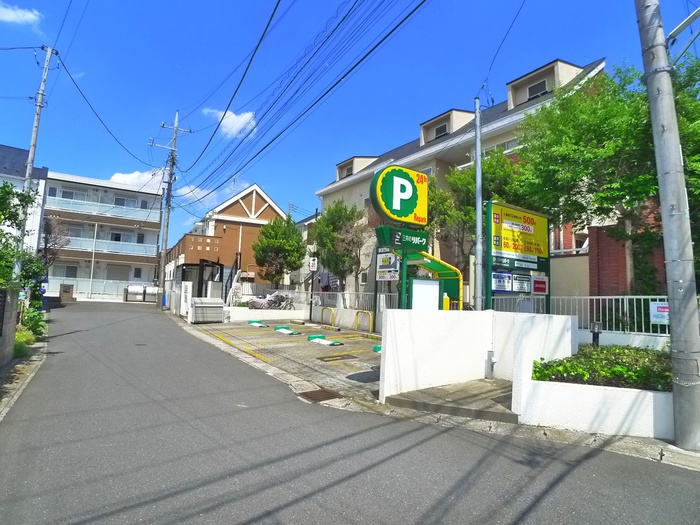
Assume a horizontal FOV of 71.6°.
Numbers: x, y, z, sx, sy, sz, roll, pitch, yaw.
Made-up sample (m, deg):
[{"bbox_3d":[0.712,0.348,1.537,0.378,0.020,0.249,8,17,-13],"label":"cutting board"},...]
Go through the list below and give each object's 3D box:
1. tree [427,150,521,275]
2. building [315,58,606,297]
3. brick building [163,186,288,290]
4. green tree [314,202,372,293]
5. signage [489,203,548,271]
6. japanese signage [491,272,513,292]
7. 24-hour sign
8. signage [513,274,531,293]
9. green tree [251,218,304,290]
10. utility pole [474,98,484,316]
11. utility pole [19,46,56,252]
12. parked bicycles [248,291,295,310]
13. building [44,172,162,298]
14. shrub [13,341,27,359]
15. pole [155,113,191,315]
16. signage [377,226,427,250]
[{"bbox_3d":[3.632,-0.540,14.292,2.800,5.555,2.900,6,-8,-31],"label":"tree"},{"bbox_3d":[4.690,-1.233,21.691,6.000,8.880,15.211,6,-8,-31],"label":"building"},{"bbox_3d":[-7.568,-0.670,30.879,7.100,8.000,7.000,6,-8,-32],"label":"brick building"},{"bbox_3d":[-0.267,-0.119,19.794,2.200,4.890,2.200,2,-4,0],"label":"green tree"},{"bbox_3d":[3.407,-0.446,9.817,1.989,1.188,0.130,7,-8,-36],"label":"signage"},{"bbox_3d":[2.877,0.389,9.168,0.600,0.365,0.040,5,-5,-36],"label":"japanese signage"},{"bbox_3d":[0.874,-1.138,7.968,1.163,0.921,0.200,7,-8,-36],"label":"24-hour sign"},{"bbox_3d":[3.390,0.428,9.541,0.607,0.353,0.040,5,-5,-36],"label":"signage"},{"bbox_3d":[-3.594,-0.111,24.256,2.600,4.364,2.600,6,-8,-32],"label":"green tree"},{"bbox_3d":[2.545,-0.643,9.518,0.140,5.400,0.140,2,-4,0],"label":"utility pole"},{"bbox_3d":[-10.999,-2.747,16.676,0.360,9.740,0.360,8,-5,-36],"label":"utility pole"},{"bbox_3d":[-3.284,1.770,20.300,1.900,1.080,1.200,2,-5,-5],"label":"parked bicycles"},{"bbox_3d":[-19.967,-1.318,38.647,8.100,8.654,8.000,6,-8,-31],"label":"building"},{"bbox_3d":[-6.742,1.775,9.920,0.300,0.350,0.300,2,-4,0],"label":"shrub"},{"bbox_3d":[-10.395,-3.176,28.219,2.000,11.780,0.600,6,-8,-32],"label":"pole"},{"bbox_3d":[0.867,-0.383,7.975,0.933,0.330,0.250,5,-5,-36],"label":"signage"}]

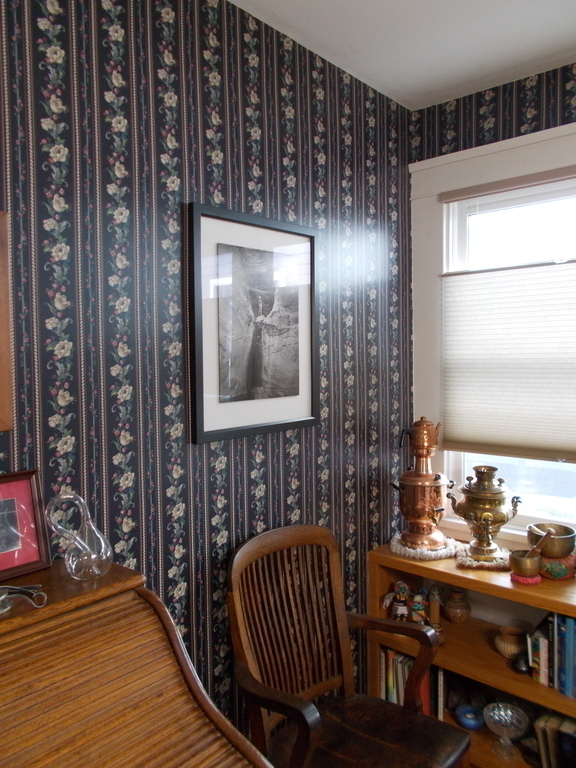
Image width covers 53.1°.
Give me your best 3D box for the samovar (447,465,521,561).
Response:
[{"bbox_3d":[0.690,0.448,1.995,0.234,0.307,0.188,0,3,11],"label":"samovar"}]

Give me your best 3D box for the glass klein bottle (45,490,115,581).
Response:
[{"bbox_3d":[-0.414,0.300,1.132,0.090,0.162,0.134,2,4,42],"label":"glass klein bottle"}]

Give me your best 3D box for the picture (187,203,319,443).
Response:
[{"bbox_3d":[-0.076,-0.165,1.663,0.027,0.615,0.506,2,4,42],"label":"picture"}]

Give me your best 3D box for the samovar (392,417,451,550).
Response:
[{"bbox_3d":[0.506,0.359,2.127,0.225,0.474,0.200,-1,3,-9],"label":"samovar"}]

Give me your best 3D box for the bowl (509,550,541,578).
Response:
[{"bbox_3d":[0.752,0.569,1.824,0.095,0.061,0.095,1,3,23],"label":"bowl"}]

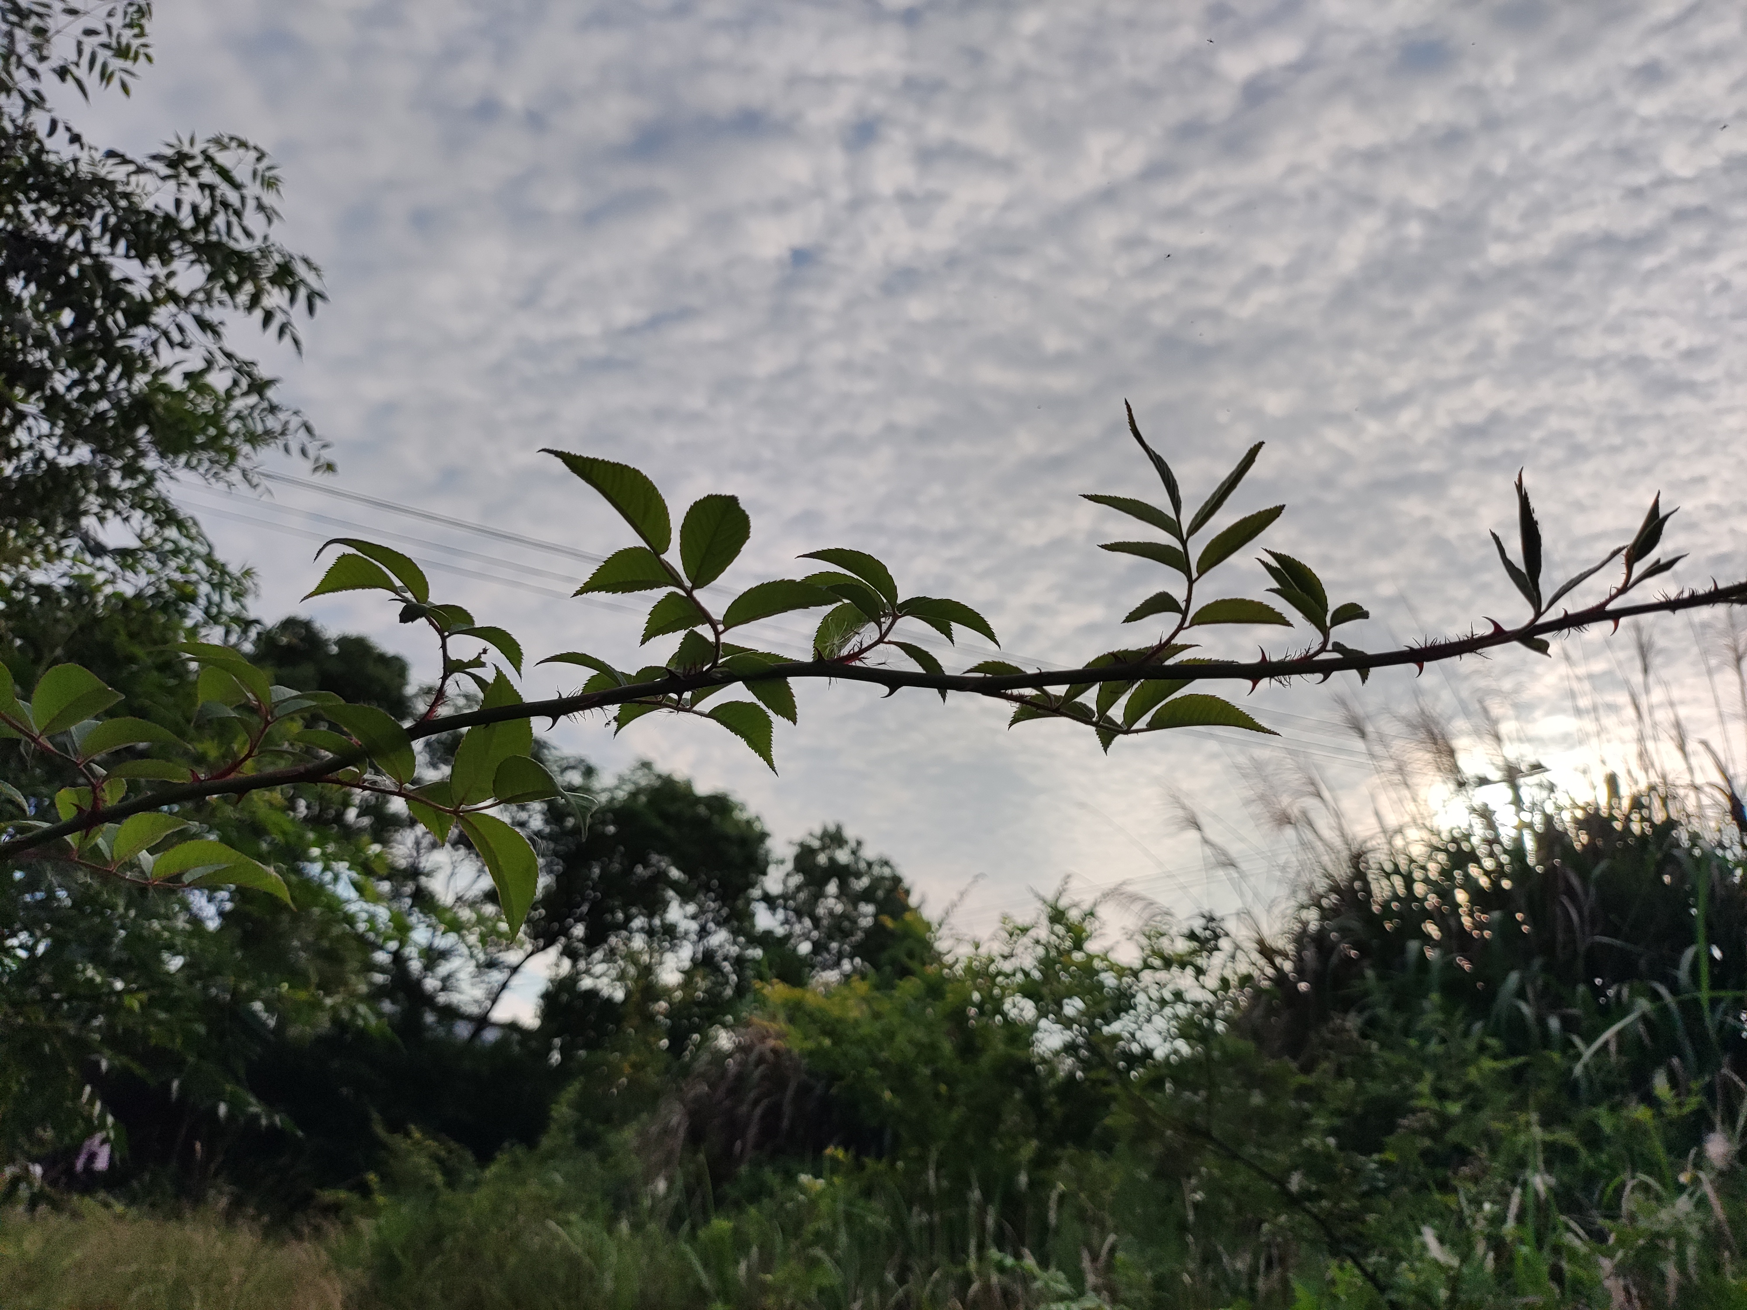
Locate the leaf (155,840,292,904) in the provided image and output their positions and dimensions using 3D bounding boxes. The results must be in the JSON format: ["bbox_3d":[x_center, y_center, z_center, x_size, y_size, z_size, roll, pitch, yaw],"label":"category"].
[{"bbox_3d":[-0.234,0.078,0.455,0.049,0.010,0.023,12,-50,0],"label":"leaf"}]

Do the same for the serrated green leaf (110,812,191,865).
[{"bbox_3d":[-0.227,0.057,0.395,0.028,0.006,0.013,-31,-34,0],"label":"serrated green leaf"}]

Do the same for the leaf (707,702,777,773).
[{"bbox_3d":[-0.041,0.025,0.412,0.031,0.006,0.015,44,-52,-15],"label":"leaf"}]

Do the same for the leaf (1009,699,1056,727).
[{"bbox_3d":[0.058,0.020,0.446,0.020,0.006,0.014,-21,-50,18],"label":"leaf"}]

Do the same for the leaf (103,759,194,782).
[{"bbox_3d":[-0.264,0.042,0.460,0.035,0.007,0.017,3,-18,13],"label":"leaf"}]

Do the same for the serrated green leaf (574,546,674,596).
[{"bbox_3d":[-0.076,-0.026,0.387,0.032,0.006,0.019,-5,-38,6],"label":"serrated green leaf"}]

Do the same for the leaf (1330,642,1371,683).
[{"bbox_3d":[0.170,0.003,0.450,0.005,0.018,0.009,-41,0,-4],"label":"leaf"}]

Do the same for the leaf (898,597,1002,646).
[{"bbox_3d":[0.023,-0.010,0.388,0.033,0.007,0.016,20,-28,-6],"label":"leaf"}]

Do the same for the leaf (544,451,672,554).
[{"bbox_3d":[-0.096,-0.055,0.455,0.055,0.009,0.024,40,-47,0],"label":"leaf"}]

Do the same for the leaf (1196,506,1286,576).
[{"bbox_3d":[0.121,-0.038,0.420,0.038,0.006,0.016,-38,-22,0],"label":"leaf"}]

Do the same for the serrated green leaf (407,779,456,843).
[{"bbox_3d":[-0.156,0.056,0.446,0.018,0.008,0.027,6,-48,29],"label":"serrated green leaf"}]

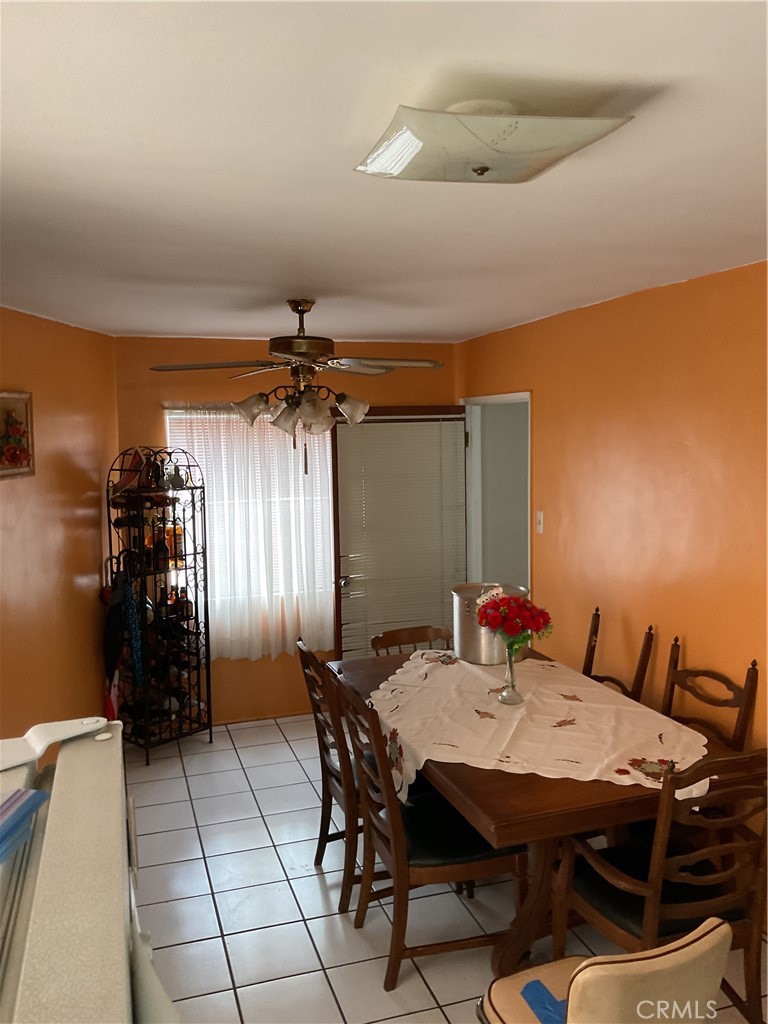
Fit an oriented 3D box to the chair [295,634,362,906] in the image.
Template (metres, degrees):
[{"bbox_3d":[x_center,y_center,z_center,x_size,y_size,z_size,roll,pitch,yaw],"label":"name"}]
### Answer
[{"bbox_3d":[-0.024,1.038,3.569,0.565,1.005,0.477,-3,6,-18],"label":"chair"}]

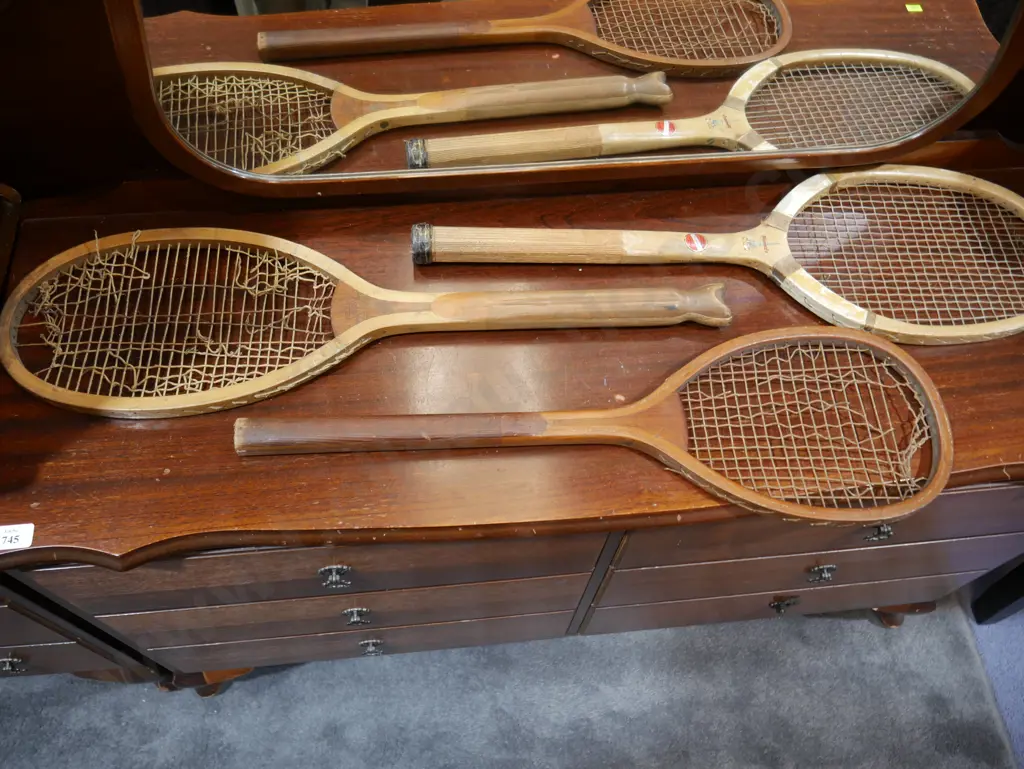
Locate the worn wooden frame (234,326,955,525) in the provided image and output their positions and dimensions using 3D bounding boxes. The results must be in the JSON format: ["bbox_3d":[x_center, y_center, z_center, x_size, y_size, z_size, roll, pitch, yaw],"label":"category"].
[{"bbox_3d":[0.084,0.040,0.799,0.692,0.030,0.210,-1,60,-3],"label":"worn wooden frame"}]

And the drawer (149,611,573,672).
[{"bbox_3d":[-0.194,0.183,1.139,0.507,0.130,0.350,-4,59,-6],"label":"drawer"}]

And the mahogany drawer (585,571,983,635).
[{"bbox_3d":[0.338,0.148,1.192,0.519,0.131,0.350,-4,59,-6],"label":"mahogany drawer"}]

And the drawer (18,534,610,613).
[{"bbox_3d":[-0.195,0.035,0.930,0.543,0.163,0.385,-4,61,-5],"label":"drawer"}]

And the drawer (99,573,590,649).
[{"bbox_3d":[-0.202,0.116,1.073,0.543,0.162,0.385,-4,61,-5],"label":"drawer"}]

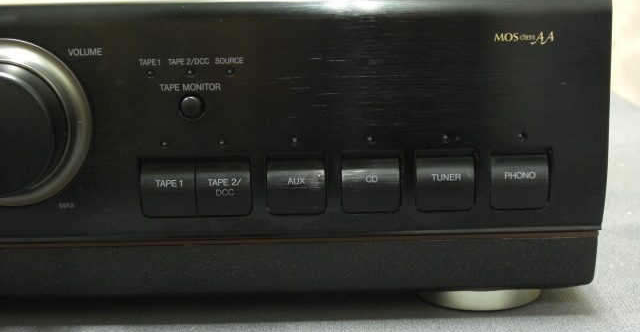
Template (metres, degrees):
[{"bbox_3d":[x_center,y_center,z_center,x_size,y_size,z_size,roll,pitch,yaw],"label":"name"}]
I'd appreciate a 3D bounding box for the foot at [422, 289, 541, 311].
[{"bbox_3d":[0.069,0.048,0.514,0.053,0.013,0.053,-1,13,0],"label":"foot"}]

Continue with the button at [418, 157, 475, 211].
[{"bbox_3d":[0.049,0.007,0.463,0.021,0.019,0.008,-1,13,0],"label":"button"}]

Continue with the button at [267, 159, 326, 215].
[{"bbox_3d":[-0.009,0.008,0.463,0.022,0.020,0.008,-1,13,0],"label":"button"}]

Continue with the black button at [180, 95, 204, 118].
[{"bbox_3d":[-0.049,-0.023,0.452,0.008,0.008,0.005,-1,13,0],"label":"black button"}]

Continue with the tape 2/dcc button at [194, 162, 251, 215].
[{"bbox_3d":[-0.038,0.009,0.463,0.019,0.020,0.008,-1,13,0],"label":"tape 2/dcc button"}]

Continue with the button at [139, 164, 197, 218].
[{"bbox_3d":[-0.059,0.009,0.463,0.020,0.019,0.008,-1,13,0],"label":"button"}]

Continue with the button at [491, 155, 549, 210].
[{"bbox_3d":[0.078,0.006,0.464,0.021,0.020,0.008,-1,13,0],"label":"button"}]

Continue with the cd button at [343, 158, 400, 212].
[{"bbox_3d":[0.020,0.008,0.463,0.022,0.019,0.008,-1,13,0],"label":"cd button"}]

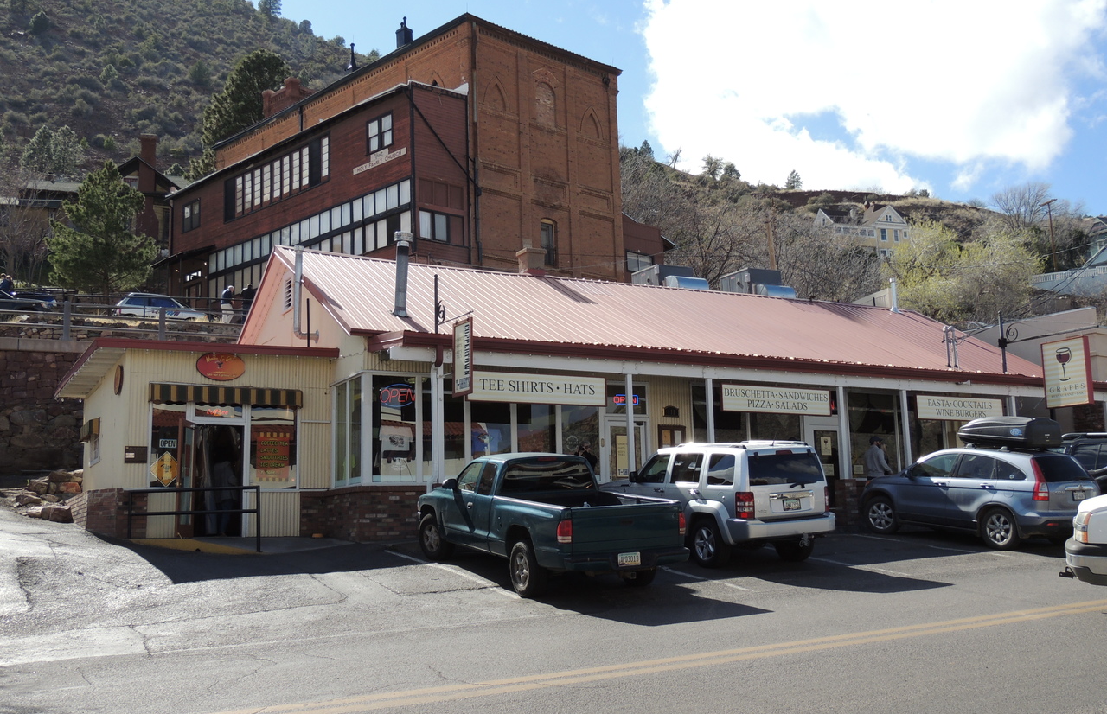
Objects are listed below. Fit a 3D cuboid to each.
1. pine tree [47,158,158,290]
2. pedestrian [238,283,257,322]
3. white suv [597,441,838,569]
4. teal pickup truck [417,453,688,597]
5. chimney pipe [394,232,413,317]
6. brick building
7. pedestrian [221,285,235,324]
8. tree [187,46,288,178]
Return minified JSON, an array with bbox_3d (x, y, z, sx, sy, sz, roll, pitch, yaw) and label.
[{"bbox_3d":[-20.405,-5.772,50.404,4.900,6.401,4.900,-2,-8,0],"label":"pine tree"},{"bbox_3d":[-11.983,-2.019,43.773,0.550,1.740,0.400,1,-8,-15],"label":"pedestrian"},{"bbox_3d":[2.511,2.297,18.249,1.840,1.790,4.490,1,-2,-26],"label":"white suv"},{"bbox_3d":[-0.249,2.262,15.836,1.830,1.660,5.450,1,-2,-26],"label":"teal pickup truck"},{"bbox_3d":[-2.743,-1.516,20.172,0.310,1.584,0.310,1,-8,0],"label":"chimney pipe"},{"bbox_3d":[-7.341,-6.237,54.317,14.151,12.319,20.674,6,-11,-43],"label":"brick building"},{"bbox_3d":[-12.745,-1.973,43.770,0.500,1.680,0.550,1,-8,-15],"label":"pedestrian"},{"bbox_3d":[-19.439,-11.638,70.431,6.900,16.218,6.900,-2,-8,0],"label":"tree"}]

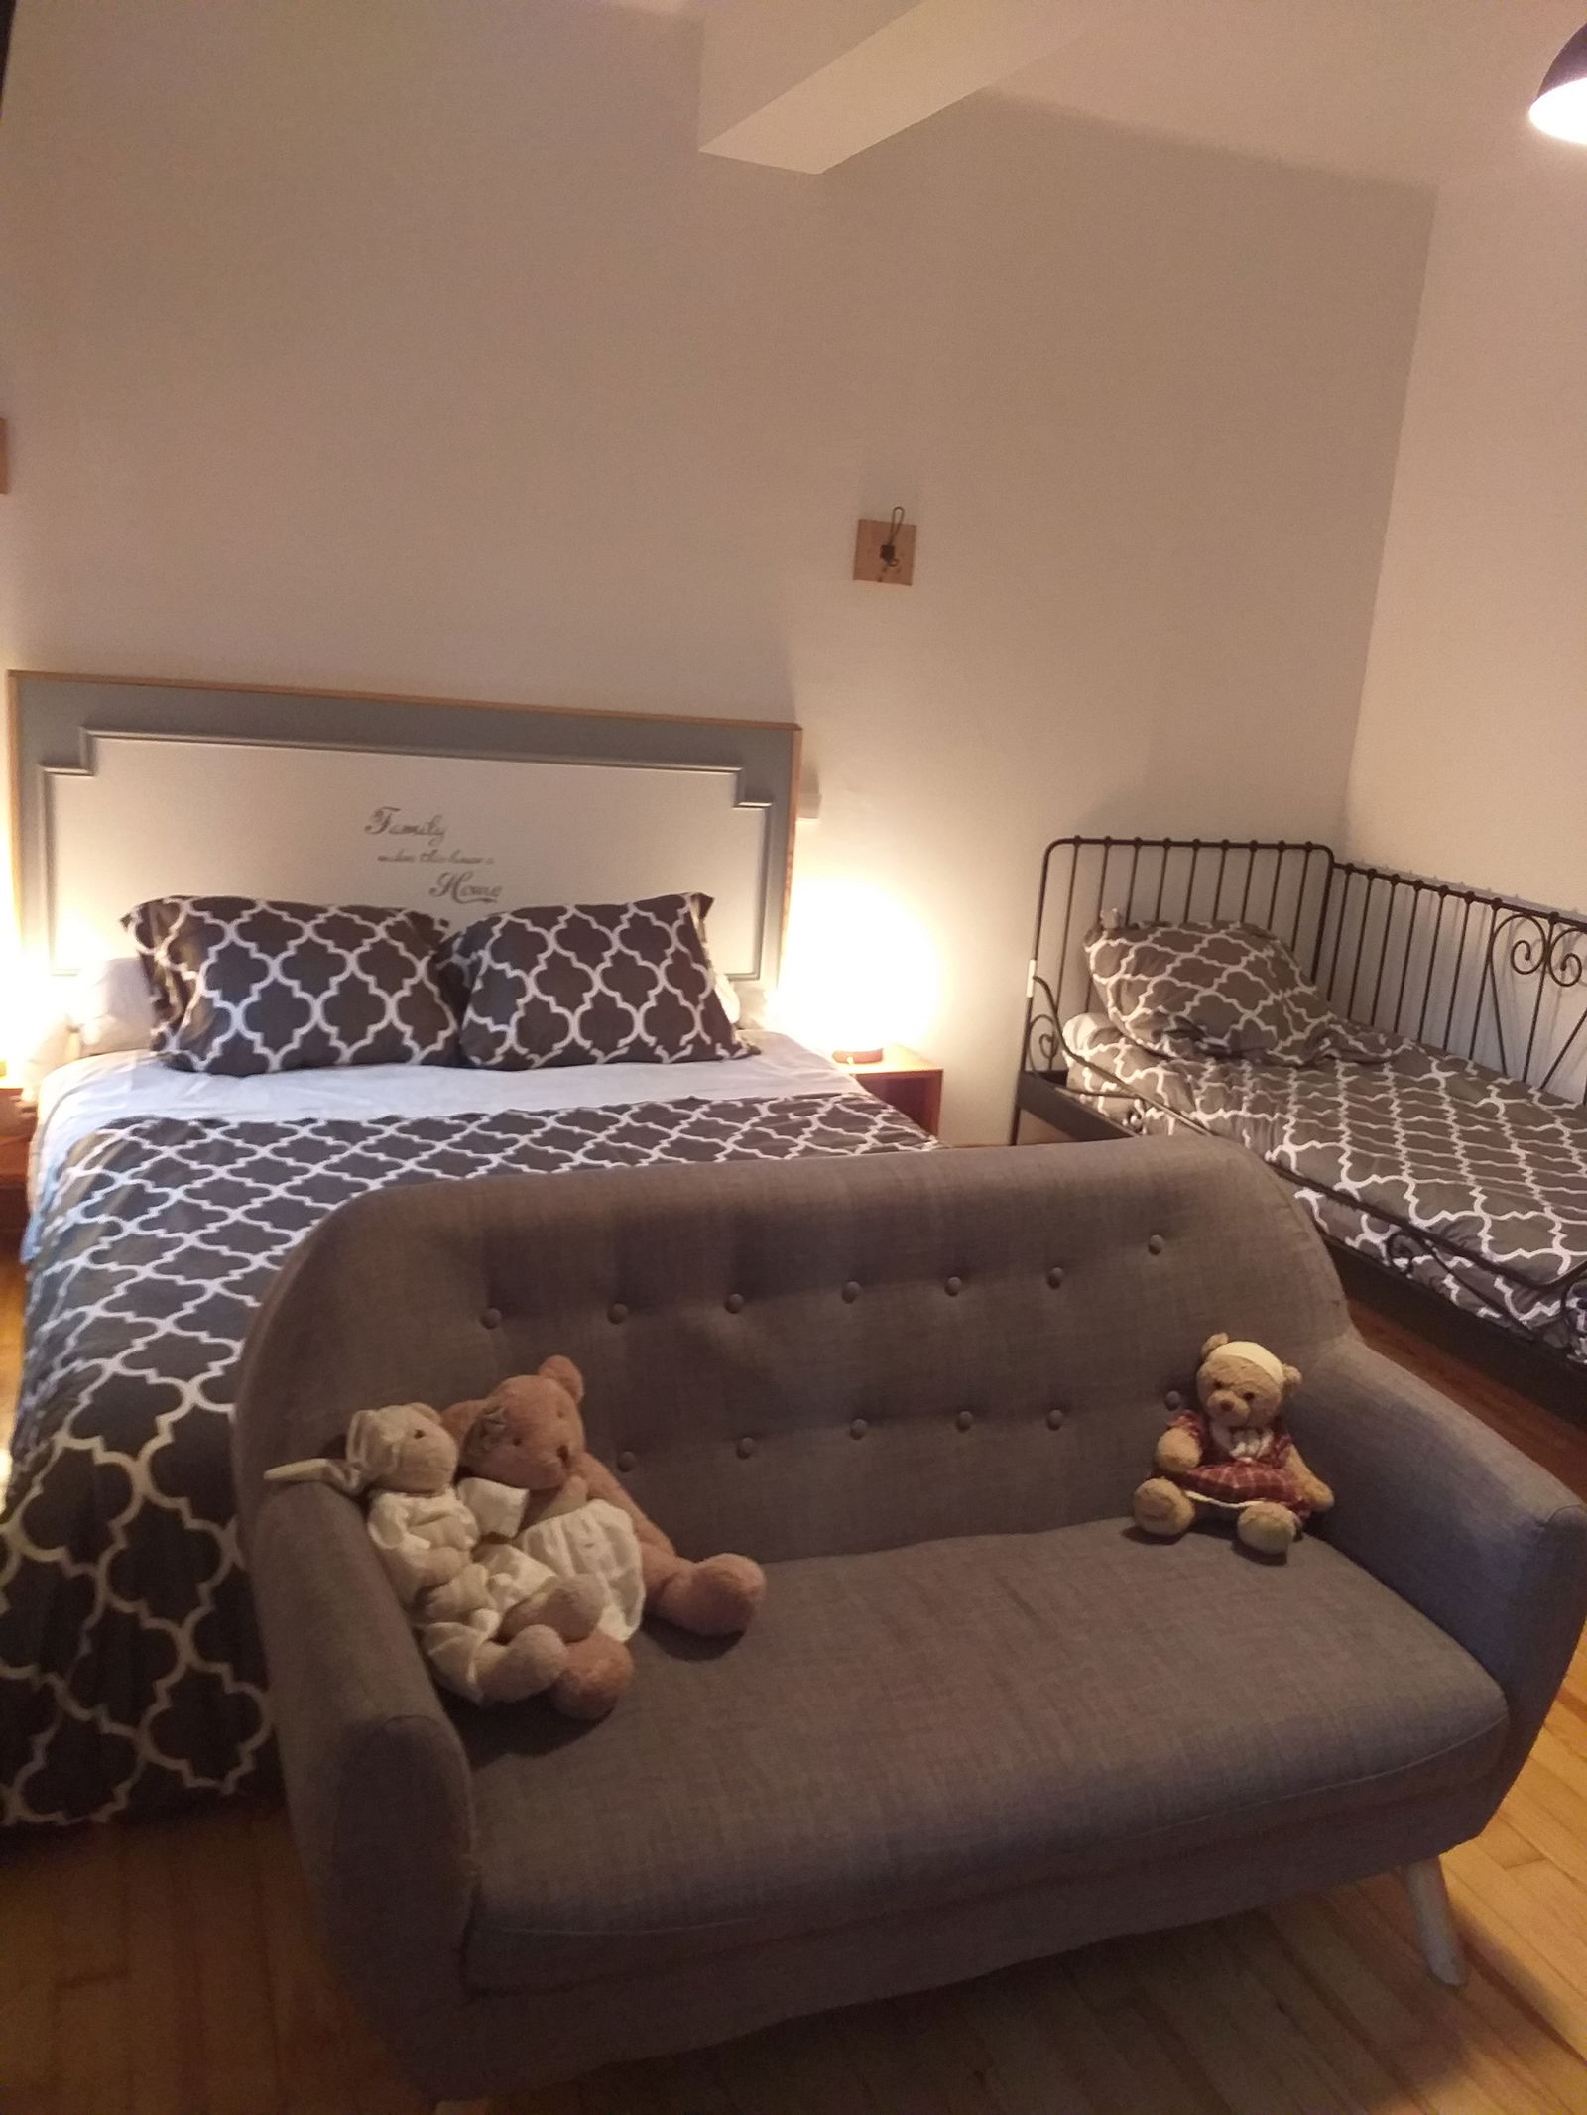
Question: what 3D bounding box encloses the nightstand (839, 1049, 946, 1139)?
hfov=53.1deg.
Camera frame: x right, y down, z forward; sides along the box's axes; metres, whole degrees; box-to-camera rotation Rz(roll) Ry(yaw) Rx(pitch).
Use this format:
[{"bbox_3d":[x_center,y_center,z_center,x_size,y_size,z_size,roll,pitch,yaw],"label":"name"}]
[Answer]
[{"bbox_3d":[0.132,0.192,4.017,0.340,0.410,0.340,-1,14,-20],"label":"nightstand"}]

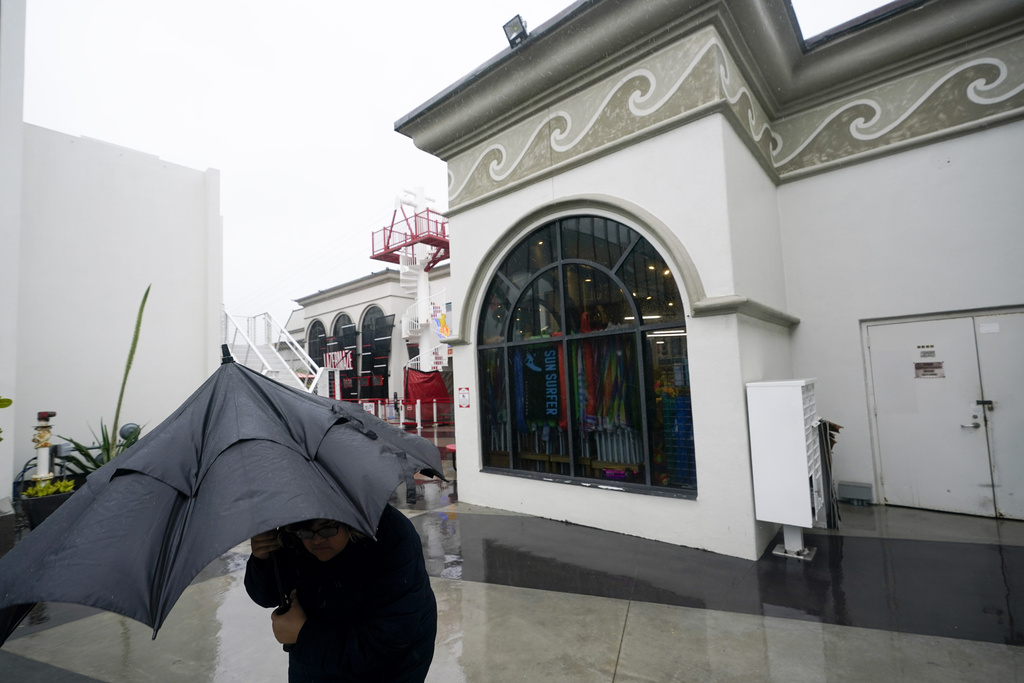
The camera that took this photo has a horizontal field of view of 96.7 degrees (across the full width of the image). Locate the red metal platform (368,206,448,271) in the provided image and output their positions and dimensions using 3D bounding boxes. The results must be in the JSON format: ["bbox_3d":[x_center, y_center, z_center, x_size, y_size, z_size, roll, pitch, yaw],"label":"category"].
[{"bbox_3d":[-4.044,-4.255,20.924,4.300,2.050,2.950,-6,-5,40],"label":"red metal platform"}]

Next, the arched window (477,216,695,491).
[{"bbox_3d":[0.635,0.062,5.501,2.960,3.140,0.200,-6,-5,40],"label":"arched window"}]

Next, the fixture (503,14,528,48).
[{"bbox_3d":[0.074,-3.604,5.291,0.250,0.250,0.130,-7,28,44],"label":"fixture"}]

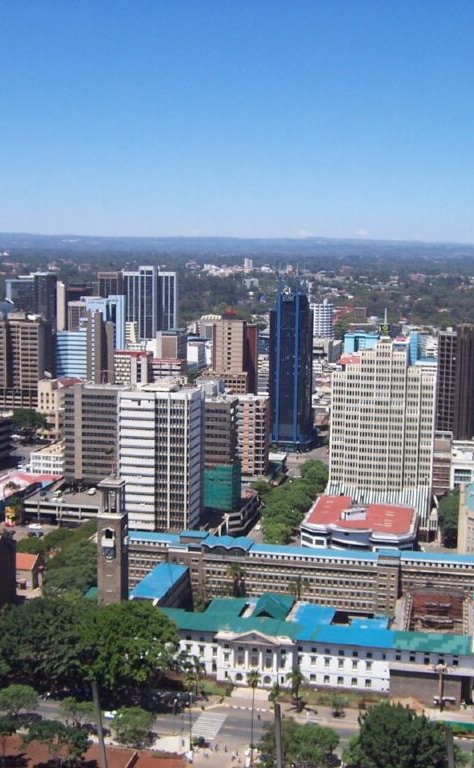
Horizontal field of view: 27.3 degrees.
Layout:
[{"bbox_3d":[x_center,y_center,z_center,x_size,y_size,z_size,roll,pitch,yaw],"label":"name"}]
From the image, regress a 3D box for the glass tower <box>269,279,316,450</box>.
[{"bbox_3d":[30.850,-11.010,535.700,23.000,92.200,23.000,2,7,13],"label":"glass tower"}]

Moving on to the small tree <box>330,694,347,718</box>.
[{"bbox_3d":[24.082,76.115,231.015,4.000,4.800,3.800,1,7,0],"label":"small tree"}]

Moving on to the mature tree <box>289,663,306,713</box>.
[{"bbox_3d":[14.443,72.037,232.705,5.000,10.200,5.000,2,7,13],"label":"mature tree"}]

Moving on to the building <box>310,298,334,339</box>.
[{"bbox_3d":[89.570,-63.390,1040.190,25.230,44.520,19.000,2,8,6],"label":"building"}]

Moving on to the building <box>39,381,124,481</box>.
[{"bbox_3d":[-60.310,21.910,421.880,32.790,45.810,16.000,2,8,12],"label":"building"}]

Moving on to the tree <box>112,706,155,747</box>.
[{"bbox_3d":[-22.370,73.900,210.970,9.300,7.800,9.300,1,8,0],"label":"tree"}]

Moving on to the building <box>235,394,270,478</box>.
[{"bbox_3d":[6.490,26.826,480.820,17.000,41.044,12.500,2,7,11],"label":"building"}]

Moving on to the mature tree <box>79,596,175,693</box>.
[{"bbox_3d":[-27.012,65.213,242.415,24.500,20.500,24.000,1,7,0],"label":"mature tree"}]

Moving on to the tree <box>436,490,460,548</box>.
[{"bbox_3d":[78.176,51.792,365.952,10.500,19.000,11.500,2,7,13],"label":"tree"}]

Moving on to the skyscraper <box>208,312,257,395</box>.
[{"bbox_3d":[0.331,-11.952,675.150,30.000,68.000,28.000,2,7,13],"label":"skyscraper"}]

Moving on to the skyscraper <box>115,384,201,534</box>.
[{"bbox_3d":[-28.890,28.310,368.040,27.670,57.030,14.500,2,8,12],"label":"skyscraper"}]

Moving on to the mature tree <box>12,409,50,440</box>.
[{"bbox_3d":[-116.670,22.730,551.910,21.030,17.560,21.030,-1,7,-12],"label":"mature tree"}]

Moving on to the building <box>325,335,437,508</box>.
[{"bbox_3d":[58.084,20.812,395.387,41.000,76.612,22.000,2,7,11],"label":"building"}]

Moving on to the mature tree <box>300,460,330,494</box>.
[{"bbox_3d":[35.460,42.010,444.940,12.500,11.500,12.500,1,8,0],"label":"mature tree"}]

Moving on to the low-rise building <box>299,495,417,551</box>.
[{"bbox_3d":[44.150,52.370,344.550,38.500,14.000,41.000,2,7,13],"label":"low-rise building"}]

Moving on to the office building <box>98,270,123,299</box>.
[{"bbox_3d":[-136.147,-77.380,1059.546,21.500,87.067,17.000,2,7,11],"label":"office building"}]

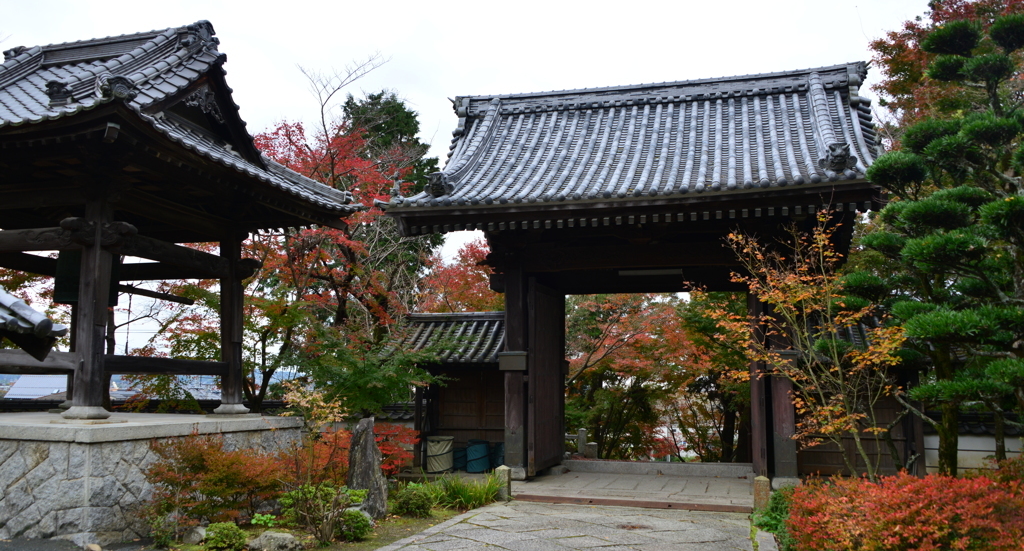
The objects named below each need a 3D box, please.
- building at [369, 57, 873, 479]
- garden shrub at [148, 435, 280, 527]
[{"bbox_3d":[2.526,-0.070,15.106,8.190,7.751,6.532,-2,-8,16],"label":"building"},{"bbox_3d":[-3.355,2.348,9.014,1.444,1.111,1.011,3,-8,-20],"label":"garden shrub"}]

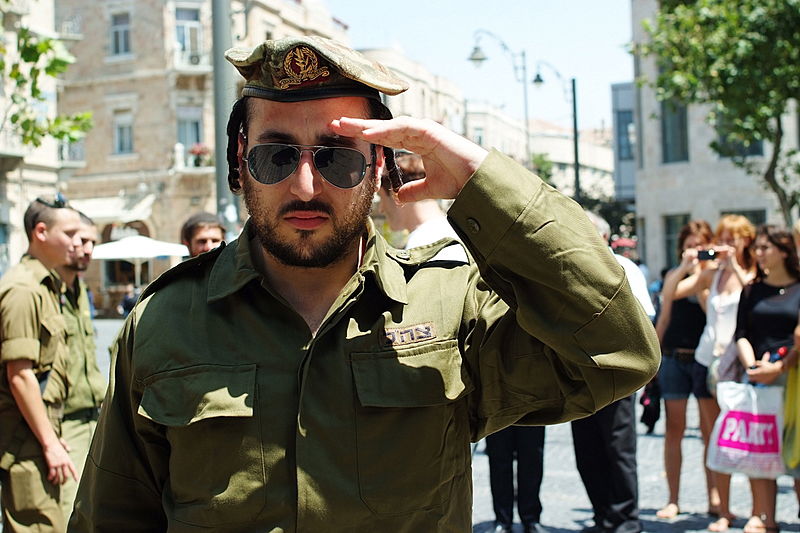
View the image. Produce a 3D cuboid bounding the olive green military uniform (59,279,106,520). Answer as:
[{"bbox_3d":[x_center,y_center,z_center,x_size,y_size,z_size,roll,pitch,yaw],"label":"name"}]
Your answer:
[{"bbox_3d":[-1.256,0.747,4.500,0.300,1.420,0.500,-2,0,26],"label":"olive green military uniform"}]

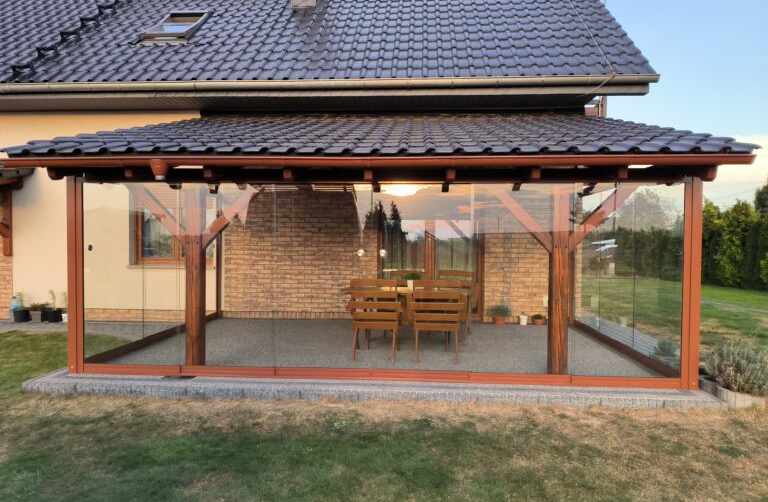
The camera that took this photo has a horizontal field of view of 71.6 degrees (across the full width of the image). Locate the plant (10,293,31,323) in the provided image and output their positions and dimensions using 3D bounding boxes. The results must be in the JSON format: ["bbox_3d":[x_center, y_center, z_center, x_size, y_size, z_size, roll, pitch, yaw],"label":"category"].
[{"bbox_3d":[-6.877,1.055,10.094,0.320,0.540,0.310,1,1,4],"label":"plant"}]

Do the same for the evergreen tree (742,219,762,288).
[{"bbox_3d":[13.088,0.078,18.874,0.800,2.500,0.800,1,1,4],"label":"evergreen tree"}]

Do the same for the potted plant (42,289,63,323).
[{"bbox_3d":[-6.238,1.025,10.064,0.310,0.610,0.300,1,1,4],"label":"potted plant"}]

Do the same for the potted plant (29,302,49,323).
[{"bbox_3d":[-6.500,1.139,10.046,0.330,0.380,0.280,1,1,4],"label":"potted plant"}]

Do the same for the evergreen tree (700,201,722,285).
[{"bbox_3d":[12.624,-0.351,20.566,1.100,3.280,1.050,1,1,4],"label":"evergreen tree"}]

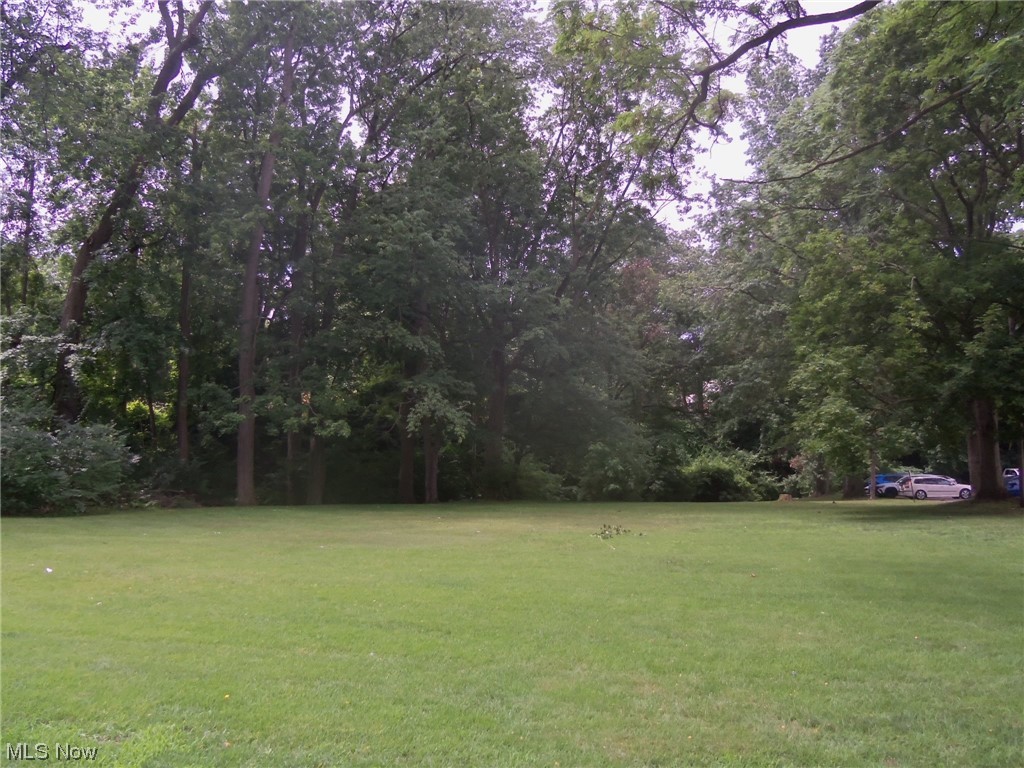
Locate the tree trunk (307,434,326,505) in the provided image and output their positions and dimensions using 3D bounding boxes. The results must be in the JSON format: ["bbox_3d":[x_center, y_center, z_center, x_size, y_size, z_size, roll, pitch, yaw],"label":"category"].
[{"bbox_3d":[-10.076,4.399,42.691,0.800,3.591,0.800,2,-6,0],"label":"tree trunk"}]

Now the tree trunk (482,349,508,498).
[{"bbox_3d":[-0.953,2.274,47.977,1.050,8.762,1.050,3,-6,0],"label":"tree trunk"}]

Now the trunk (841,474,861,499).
[{"bbox_3d":[20.875,6.335,51.081,1.100,1.501,1.100,3,-6,0],"label":"trunk"}]

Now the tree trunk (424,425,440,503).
[{"bbox_3d":[-4.306,4.282,44.727,0.750,4.193,0.750,-1,-6,0],"label":"tree trunk"}]

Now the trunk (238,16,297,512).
[{"bbox_3d":[-12.223,-6.242,41.609,0.900,24.535,0.900,3,-6,0],"label":"trunk"}]

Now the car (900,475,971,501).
[{"bbox_3d":[25.739,6.294,50.479,4.550,1.470,1.790,0,-6,0],"label":"car"}]

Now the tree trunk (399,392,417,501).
[{"bbox_3d":[-5.654,3.428,44.818,0.820,5.965,0.820,-1,-6,0],"label":"tree trunk"}]

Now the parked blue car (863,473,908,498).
[{"bbox_3d":[25.094,6.638,54.285,4.500,1.620,1.850,0,-6,0],"label":"parked blue car"}]

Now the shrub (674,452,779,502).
[{"bbox_3d":[12.321,5.284,47.957,5.700,2.850,3.400,0,-6,0],"label":"shrub"}]

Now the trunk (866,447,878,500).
[{"bbox_3d":[21.561,5.325,49.470,0.420,3.184,0.420,4,-6,0],"label":"trunk"}]

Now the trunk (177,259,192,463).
[{"bbox_3d":[-18.299,-0.764,46.280,0.600,12.788,0.600,-2,-6,0],"label":"trunk"}]

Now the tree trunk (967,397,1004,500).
[{"bbox_3d":[26.247,3.549,45.817,1.650,5.749,1.650,4,-6,0],"label":"tree trunk"}]

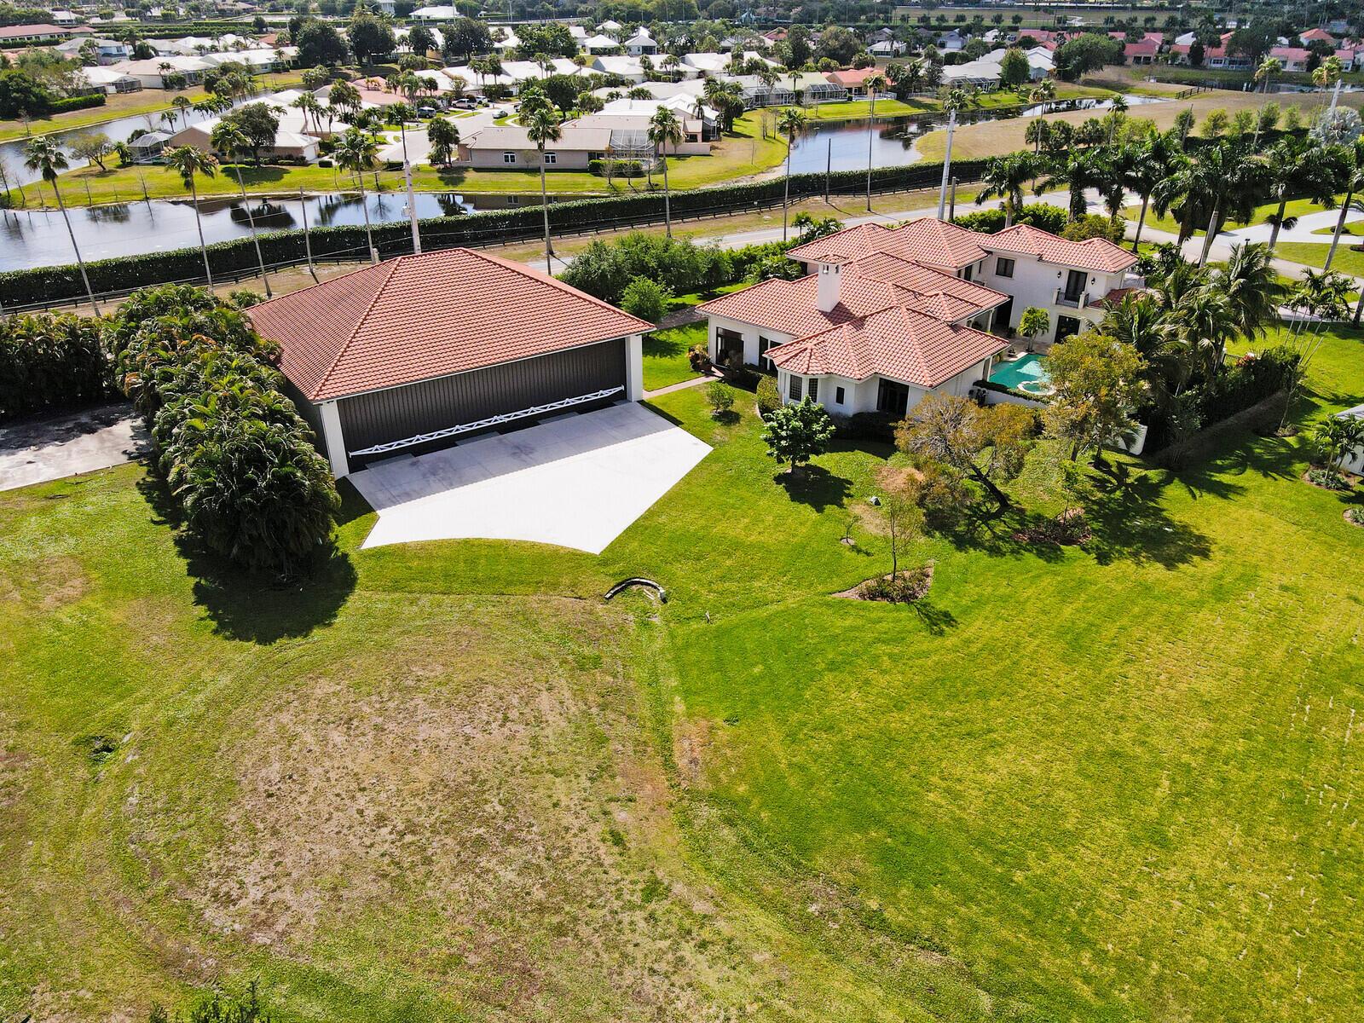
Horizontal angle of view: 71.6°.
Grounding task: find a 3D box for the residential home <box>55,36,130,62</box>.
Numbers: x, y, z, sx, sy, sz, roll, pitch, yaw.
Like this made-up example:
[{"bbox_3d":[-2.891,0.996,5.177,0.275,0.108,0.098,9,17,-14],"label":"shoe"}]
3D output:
[{"bbox_3d":[-182.376,-143.268,294.690,22.000,7.000,18.000,-5,31,-9],"label":"residential home"}]

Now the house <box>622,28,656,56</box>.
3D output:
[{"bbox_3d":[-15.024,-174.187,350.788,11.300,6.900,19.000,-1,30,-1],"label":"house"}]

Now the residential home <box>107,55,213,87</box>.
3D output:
[{"bbox_3d":[-136.303,-115.620,248.372,22.000,5.600,26.000,6,31,10],"label":"residential home"}]

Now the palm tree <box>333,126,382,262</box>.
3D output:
[{"bbox_3d":[-30.524,-29.725,92.249,4.600,13.800,4.600,0,31,0],"label":"palm tree"}]

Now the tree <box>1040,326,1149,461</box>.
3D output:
[{"bbox_3d":[25.078,-6.692,57.435,6.200,8.400,6.200,-1,30,0],"label":"tree"}]

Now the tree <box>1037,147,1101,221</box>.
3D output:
[{"bbox_3d":[44.625,-36.403,107.473,7.000,9.600,7.000,0,30,0],"label":"tree"}]

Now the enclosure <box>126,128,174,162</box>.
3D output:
[{"bbox_3d":[-84.155,-59.065,152.357,8.500,4.200,8.500,2,30,4],"label":"enclosure"}]

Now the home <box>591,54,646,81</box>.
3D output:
[{"bbox_3d":[-15.003,-121.218,259.651,13.500,6.000,20.000,-10,31,-15],"label":"home"}]

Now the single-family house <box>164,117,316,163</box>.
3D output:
[{"bbox_3d":[-69.620,-59.205,150.429,24.000,5.000,15.500,2,31,4],"label":"single-family house"}]

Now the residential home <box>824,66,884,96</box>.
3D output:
[{"bbox_3d":[39.300,-98.546,216.053,14.000,5.000,14.500,-8,32,-13],"label":"residential home"}]

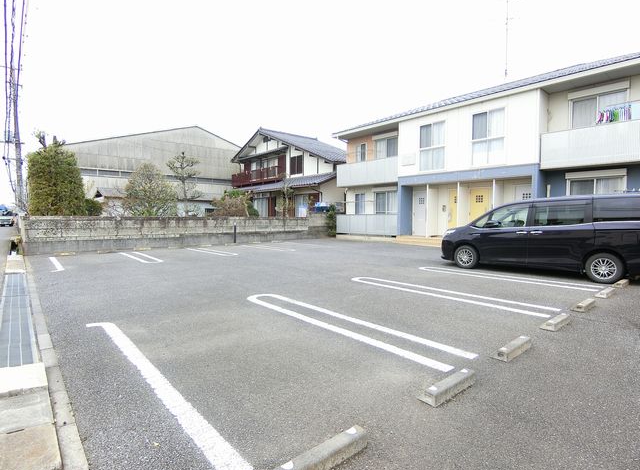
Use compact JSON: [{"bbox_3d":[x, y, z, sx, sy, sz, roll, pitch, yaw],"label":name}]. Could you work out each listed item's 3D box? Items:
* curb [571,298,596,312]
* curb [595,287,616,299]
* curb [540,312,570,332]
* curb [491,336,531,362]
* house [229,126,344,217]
[{"bbox_3d":[3.924,1.039,5.228,0.610,0.095,0.160,-3,4,-40],"label":"curb"},{"bbox_3d":[4.885,0.987,6.009,0.610,0.095,0.160,-3,4,-40],"label":"curb"},{"bbox_3d":[2.989,1.092,4.445,0.610,0.095,0.160,-3,4,-40],"label":"curb"},{"bbox_3d":[1.959,1.150,3.592,0.610,0.095,0.160,-3,4,-40],"label":"curb"},{"bbox_3d":[-1.774,-4.446,27.230,7.200,8.100,13.000,-3,4,-40],"label":"house"}]

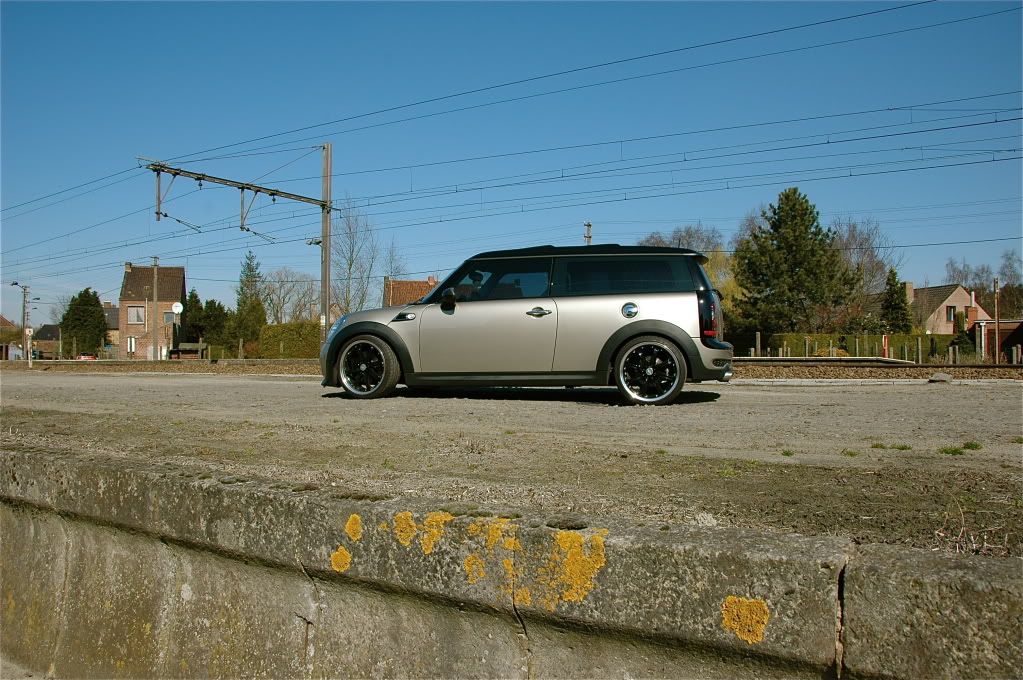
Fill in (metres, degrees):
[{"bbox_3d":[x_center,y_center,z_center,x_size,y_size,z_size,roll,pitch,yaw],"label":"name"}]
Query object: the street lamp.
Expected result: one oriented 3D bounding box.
[{"bbox_3d":[-42.355,-1.236,66.077,1.400,7.340,0.350,0,-2,-6],"label":"street lamp"}]

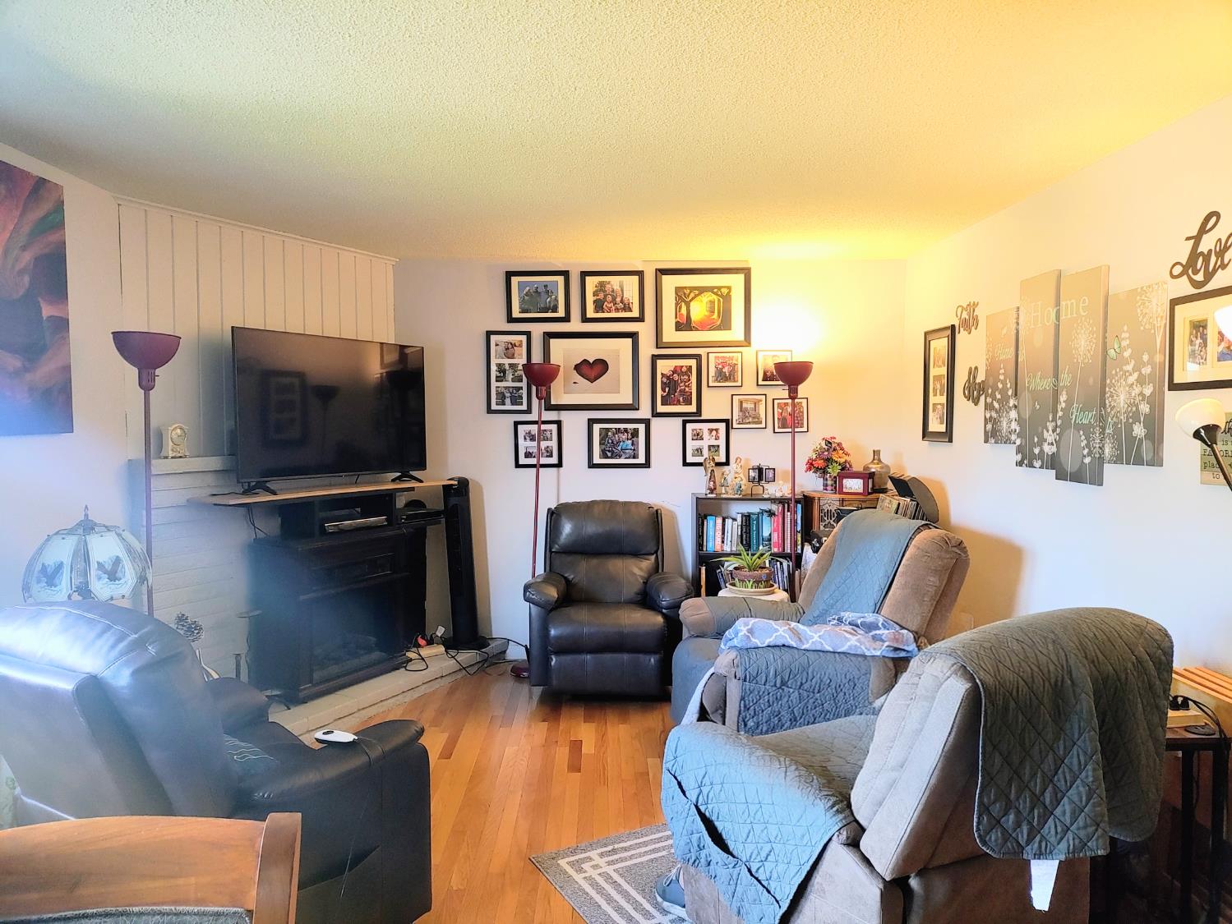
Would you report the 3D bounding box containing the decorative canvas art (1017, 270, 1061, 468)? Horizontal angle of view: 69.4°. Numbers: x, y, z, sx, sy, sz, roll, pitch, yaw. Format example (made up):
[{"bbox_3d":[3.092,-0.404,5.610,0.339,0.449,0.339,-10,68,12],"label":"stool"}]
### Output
[{"bbox_3d":[1.788,-0.379,3.752,0.033,0.810,0.303,0,3,-1],"label":"decorative canvas art"}]

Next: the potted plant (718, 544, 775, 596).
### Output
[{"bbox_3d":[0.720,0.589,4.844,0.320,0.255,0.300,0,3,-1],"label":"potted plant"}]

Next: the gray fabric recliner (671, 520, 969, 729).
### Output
[{"bbox_3d":[0.886,0.767,4.143,1.130,1.020,0.880,-1,3,-11],"label":"gray fabric recliner"}]

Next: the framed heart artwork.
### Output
[{"bbox_3d":[-0.150,-0.549,5.398,0.583,0.480,0.030,0,3,-1],"label":"framed heart artwork"}]

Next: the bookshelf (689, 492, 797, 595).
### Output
[{"bbox_3d":[0.786,0.708,5.349,0.632,1.021,0.260,0,3,-1],"label":"bookshelf"}]

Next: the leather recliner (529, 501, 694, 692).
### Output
[{"bbox_3d":[-0.027,0.733,5.017,0.880,1.010,0.860,0,3,1],"label":"leather recliner"}]

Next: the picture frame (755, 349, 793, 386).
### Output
[{"bbox_3d":[0.961,-0.569,5.403,0.214,0.215,0.020,0,3,-1],"label":"picture frame"}]

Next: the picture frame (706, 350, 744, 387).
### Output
[{"bbox_3d":[0.659,-0.564,5.419,0.225,0.226,0.020,0,3,-1],"label":"picture frame"}]

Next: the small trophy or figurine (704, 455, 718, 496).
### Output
[{"bbox_3d":[0.556,0.085,5.257,0.088,0.237,0.075,-1,3,-15],"label":"small trophy or figurine"}]

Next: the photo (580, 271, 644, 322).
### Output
[{"bbox_3d":[-0.018,-0.994,5.359,0.377,0.305,0.025,0,3,-1],"label":"photo"}]

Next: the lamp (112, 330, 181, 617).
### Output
[{"bbox_3d":[-1.716,0.435,3.307,0.230,1.806,0.230,0,3,-1],"label":"lamp"}]

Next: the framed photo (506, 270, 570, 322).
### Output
[{"bbox_3d":[-0.467,-0.993,5.359,0.382,0.305,0.025,0,3,-1],"label":"framed photo"}]

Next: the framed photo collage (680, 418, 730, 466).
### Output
[{"bbox_3d":[0.548,-0.116,5.416,0.286,0.288,0.022,0,3,-1],"label":"framed photo collage"}]

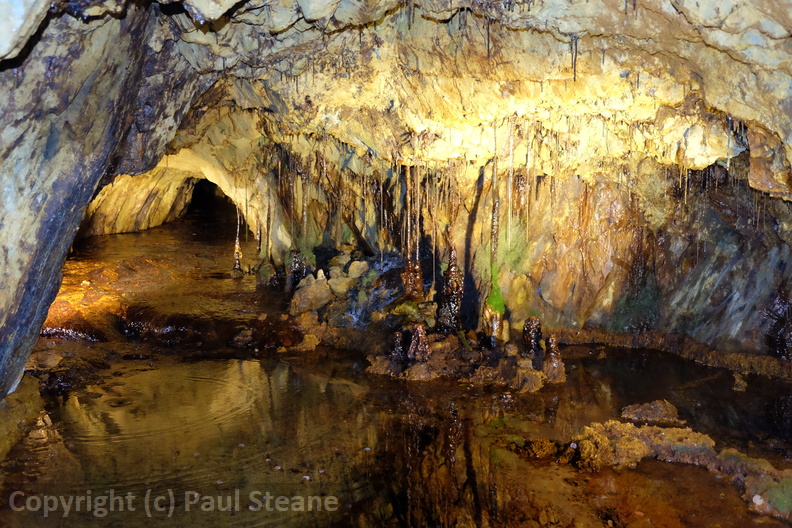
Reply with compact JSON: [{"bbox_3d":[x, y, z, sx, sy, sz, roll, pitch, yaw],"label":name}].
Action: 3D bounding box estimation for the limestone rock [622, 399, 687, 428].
[{"bbox_3d":[1.395,0.806,3.716,0.335,0.105,0.220,1,6,12],"label":"limestone rock"}]

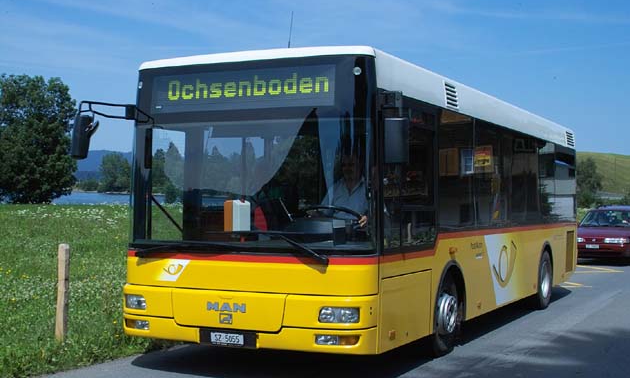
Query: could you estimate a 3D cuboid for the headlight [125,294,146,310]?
[{"bbox_3d":[-1.483,0.948,7.505,0.300,0.125,0.090,0,-1,35],"label":"headlight"}]

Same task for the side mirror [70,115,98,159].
[{"bbox_3d":[-1.929,-0.427,7.467,0.140,0.370,0.210,1,-1,-38],"label":"side mirror"}]

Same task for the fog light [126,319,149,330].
[{"bbox_3d":[-1.471,1.137,7.495,0.330,0.085,0.085,0,-1,35],"label":"fog light"}]

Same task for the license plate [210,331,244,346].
[{"bbox_3d":[-0.688,1.181,7.039,0.305,0.085,0.015,0,-1,27],"label":"license plate"}]

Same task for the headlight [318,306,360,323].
[{"bbox_3d":[0.184,0.940,6.656,0.300,0.125,0.090,0,-1,19],"label":"headlight"}]

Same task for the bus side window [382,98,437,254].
[{"bbox_3d":[0.786,-0.104,7.382,0.060,1.230,1.260,0,-1,27],"label":"bus side window"}]

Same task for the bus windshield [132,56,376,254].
[{"bbox_3d":[-0.613,-0.262,7.171,2.250,1.540,0.320,0,-1,27],"label":"bus windshield"}]

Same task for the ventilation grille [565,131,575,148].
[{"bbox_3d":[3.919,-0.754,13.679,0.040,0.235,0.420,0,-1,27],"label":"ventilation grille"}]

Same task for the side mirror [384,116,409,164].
[{"bbox_3d":[0.611,-0.362,6.691,0.185,0.345,0.100,0,-1,3],"label":"side mirror"}]

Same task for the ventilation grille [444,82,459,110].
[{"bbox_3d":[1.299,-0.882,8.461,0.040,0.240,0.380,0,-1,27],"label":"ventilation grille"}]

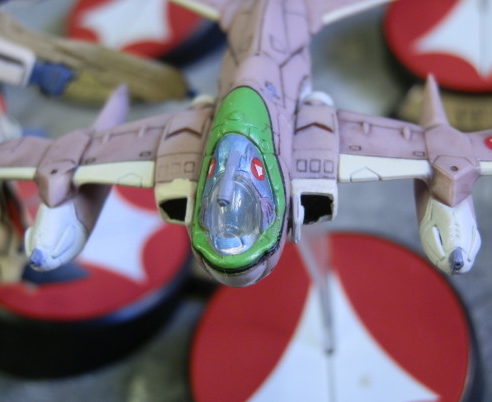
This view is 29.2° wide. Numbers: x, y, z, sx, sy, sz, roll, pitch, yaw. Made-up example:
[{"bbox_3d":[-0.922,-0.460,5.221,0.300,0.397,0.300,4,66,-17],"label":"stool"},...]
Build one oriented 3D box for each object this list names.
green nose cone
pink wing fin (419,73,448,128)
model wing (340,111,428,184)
[{"bbox_3d":[-0.002,-0.006,0.189,0.019,0.016,0.041,-1,50,8],"label":"green nose cone"},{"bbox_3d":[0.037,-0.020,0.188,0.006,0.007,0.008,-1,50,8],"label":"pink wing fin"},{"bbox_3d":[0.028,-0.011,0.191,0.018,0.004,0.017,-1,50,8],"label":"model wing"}]

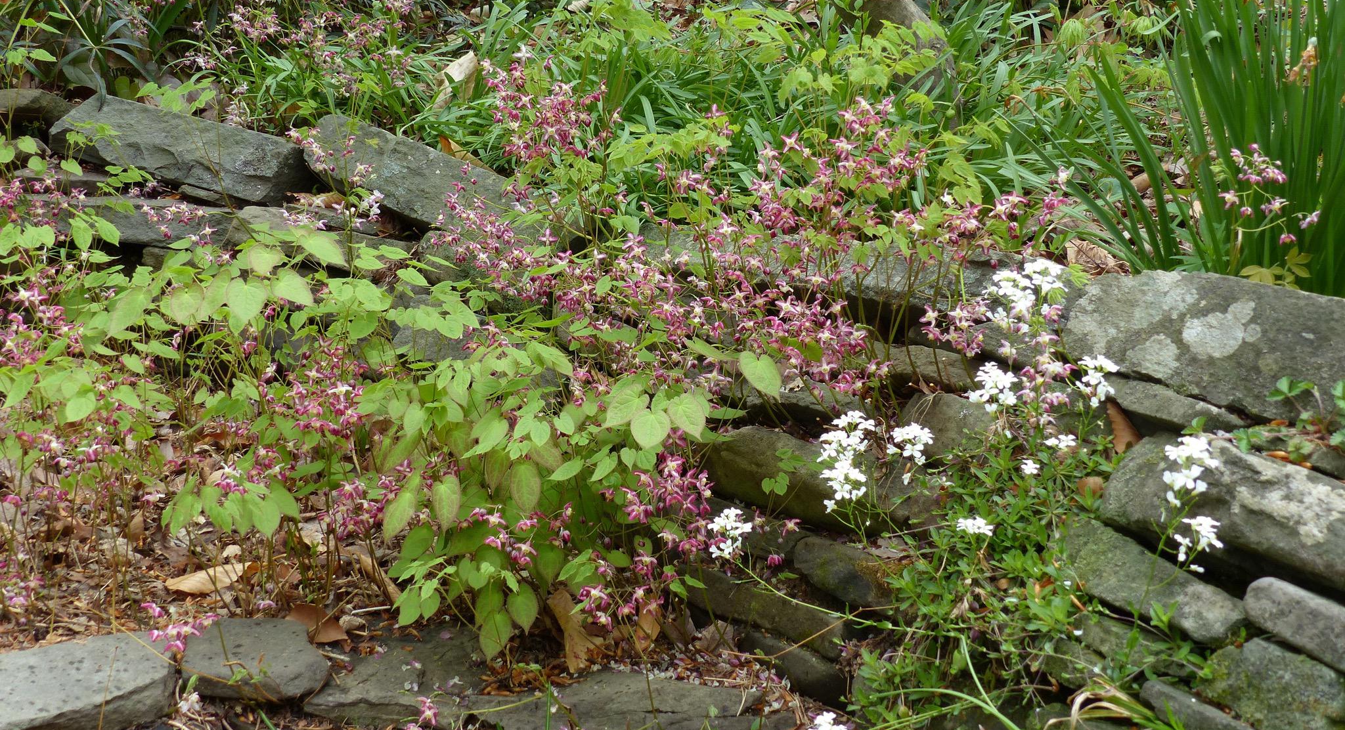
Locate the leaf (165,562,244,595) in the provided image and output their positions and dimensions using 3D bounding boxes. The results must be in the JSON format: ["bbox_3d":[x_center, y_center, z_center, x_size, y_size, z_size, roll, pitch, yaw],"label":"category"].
[{"bbox_3d":[-0.597,0.273,2.930,0.100,0.020,0.050,-3,32,-9],"label":"leaf"}]

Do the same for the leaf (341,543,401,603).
[{"bbox_3d":[-0.349,0.241,2.647,0.041,0.046,0.088,-21,30,-41],"label":"leaf"}]

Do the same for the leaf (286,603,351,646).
[{"bbox_3d":[-0.436,0.320,2.820,0.082,0.025,0.055,0,45,0],"label":"leaf"}]

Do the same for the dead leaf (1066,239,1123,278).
[{"bbox_3d":[0.473,-0.121,2.575,0.064,0.034,0.051,0,22,0],"label":"dead leaf"}]

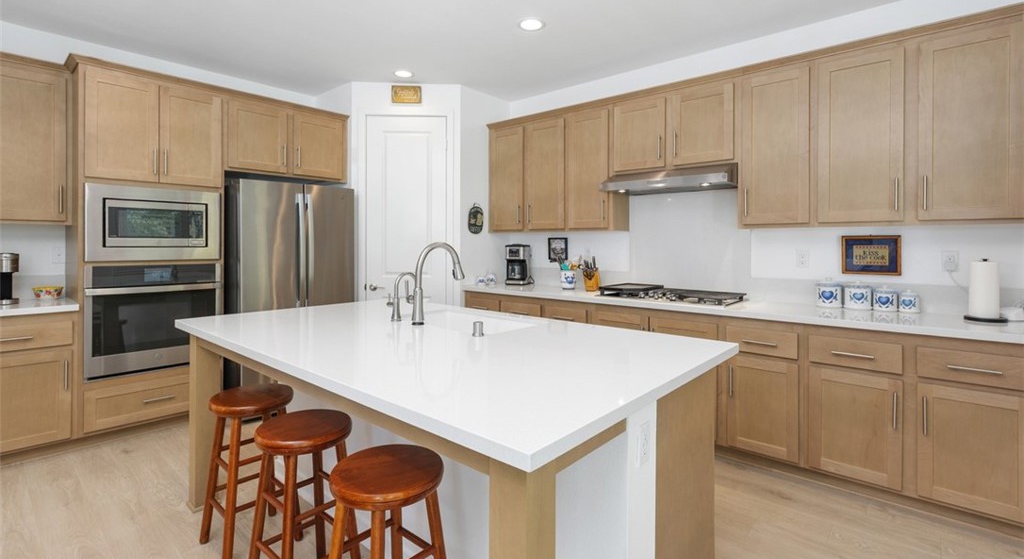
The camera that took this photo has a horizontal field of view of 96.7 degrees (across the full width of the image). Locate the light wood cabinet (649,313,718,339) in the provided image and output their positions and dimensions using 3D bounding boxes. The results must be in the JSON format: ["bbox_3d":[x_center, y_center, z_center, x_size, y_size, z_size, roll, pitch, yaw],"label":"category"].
[{"bbox_3d":[1.246,0.594,3.080,0.452,0.780,0.580,2,3,40],"label":"light wood cabinet"}]

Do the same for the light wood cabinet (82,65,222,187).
[{"bbox_3d":[-2.633,-1.034,3.335,0.420,0.696,0.777,3,4,41],"label":"light wood cabinet"}]

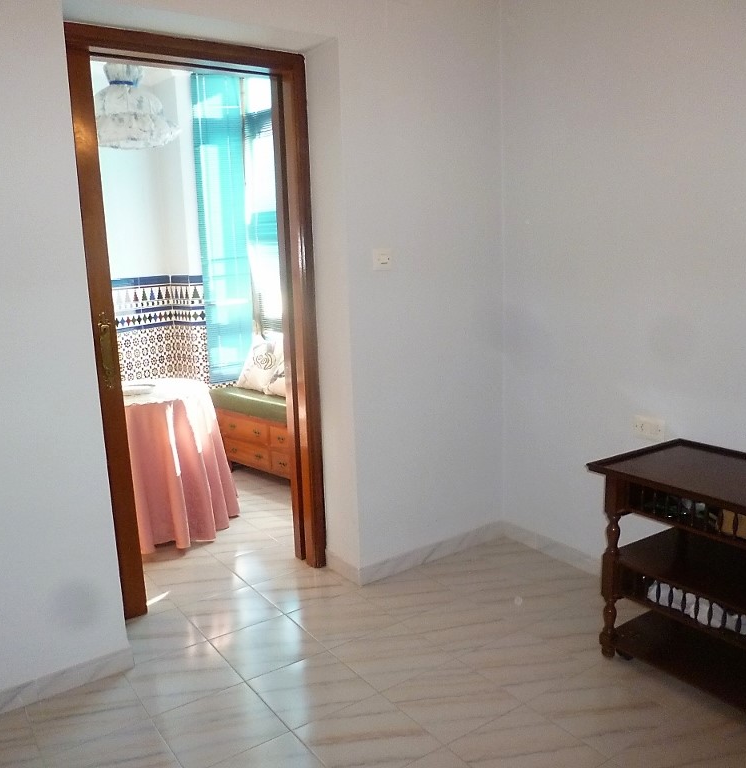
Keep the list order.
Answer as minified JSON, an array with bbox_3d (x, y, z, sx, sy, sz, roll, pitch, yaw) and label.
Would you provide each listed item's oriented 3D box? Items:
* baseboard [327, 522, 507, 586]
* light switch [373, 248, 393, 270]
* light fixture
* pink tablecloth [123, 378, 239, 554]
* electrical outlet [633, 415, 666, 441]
[{"bbox_3d":[0.228,0.745,3.339,0.862,0.079,0.273,-9,12,-34],"label":"baseboard"},{"bbox_3d":[0.041,-0.497,2.848,0.085,0.085,0.014,-9,12,-34],"label":"light switch"},{"bbox_3d":[-1.218,-1.397,3.475,0.500,0.460,0.500,-9,12,-34],"label":"light fixture"},{"bbox_3d":[-1.205,0.397,3.764,0.929,0.720,0.929,-9,12,-34],"label":"pink tablecloth"},{"bbox_3d":[1.052,0.179,2.739,0.015,0.085,0.140,-9,12,-34],"label":"electrical outlet"}]

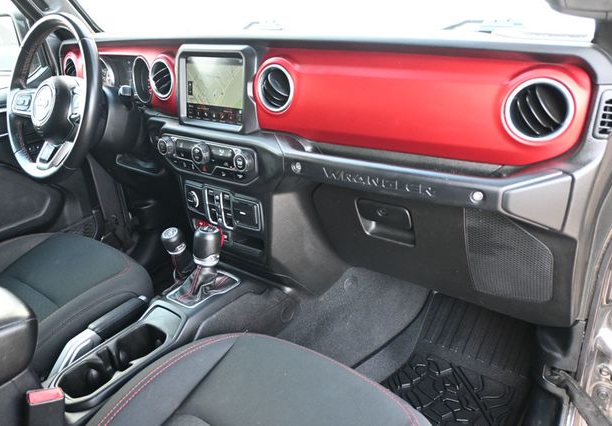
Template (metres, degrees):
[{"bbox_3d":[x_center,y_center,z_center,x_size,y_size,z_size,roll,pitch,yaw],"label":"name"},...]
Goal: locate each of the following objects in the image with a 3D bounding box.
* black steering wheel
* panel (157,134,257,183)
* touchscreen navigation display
[{"bbox_3d":[-0.568,-0.260,1.180,0.372,0.372,0.095,15,6,37],"label":"black steering wheel"},{"bbox_3d":[-0.207,-0.114,1.073,0.285,0.080,0.040,15,25,37],"label":"panel"},{"bbox_3d":[-0.184,-0.251,1.054,0.175,0.132,0.025,15,20,37],"label":"touchscreen navigation display"}]

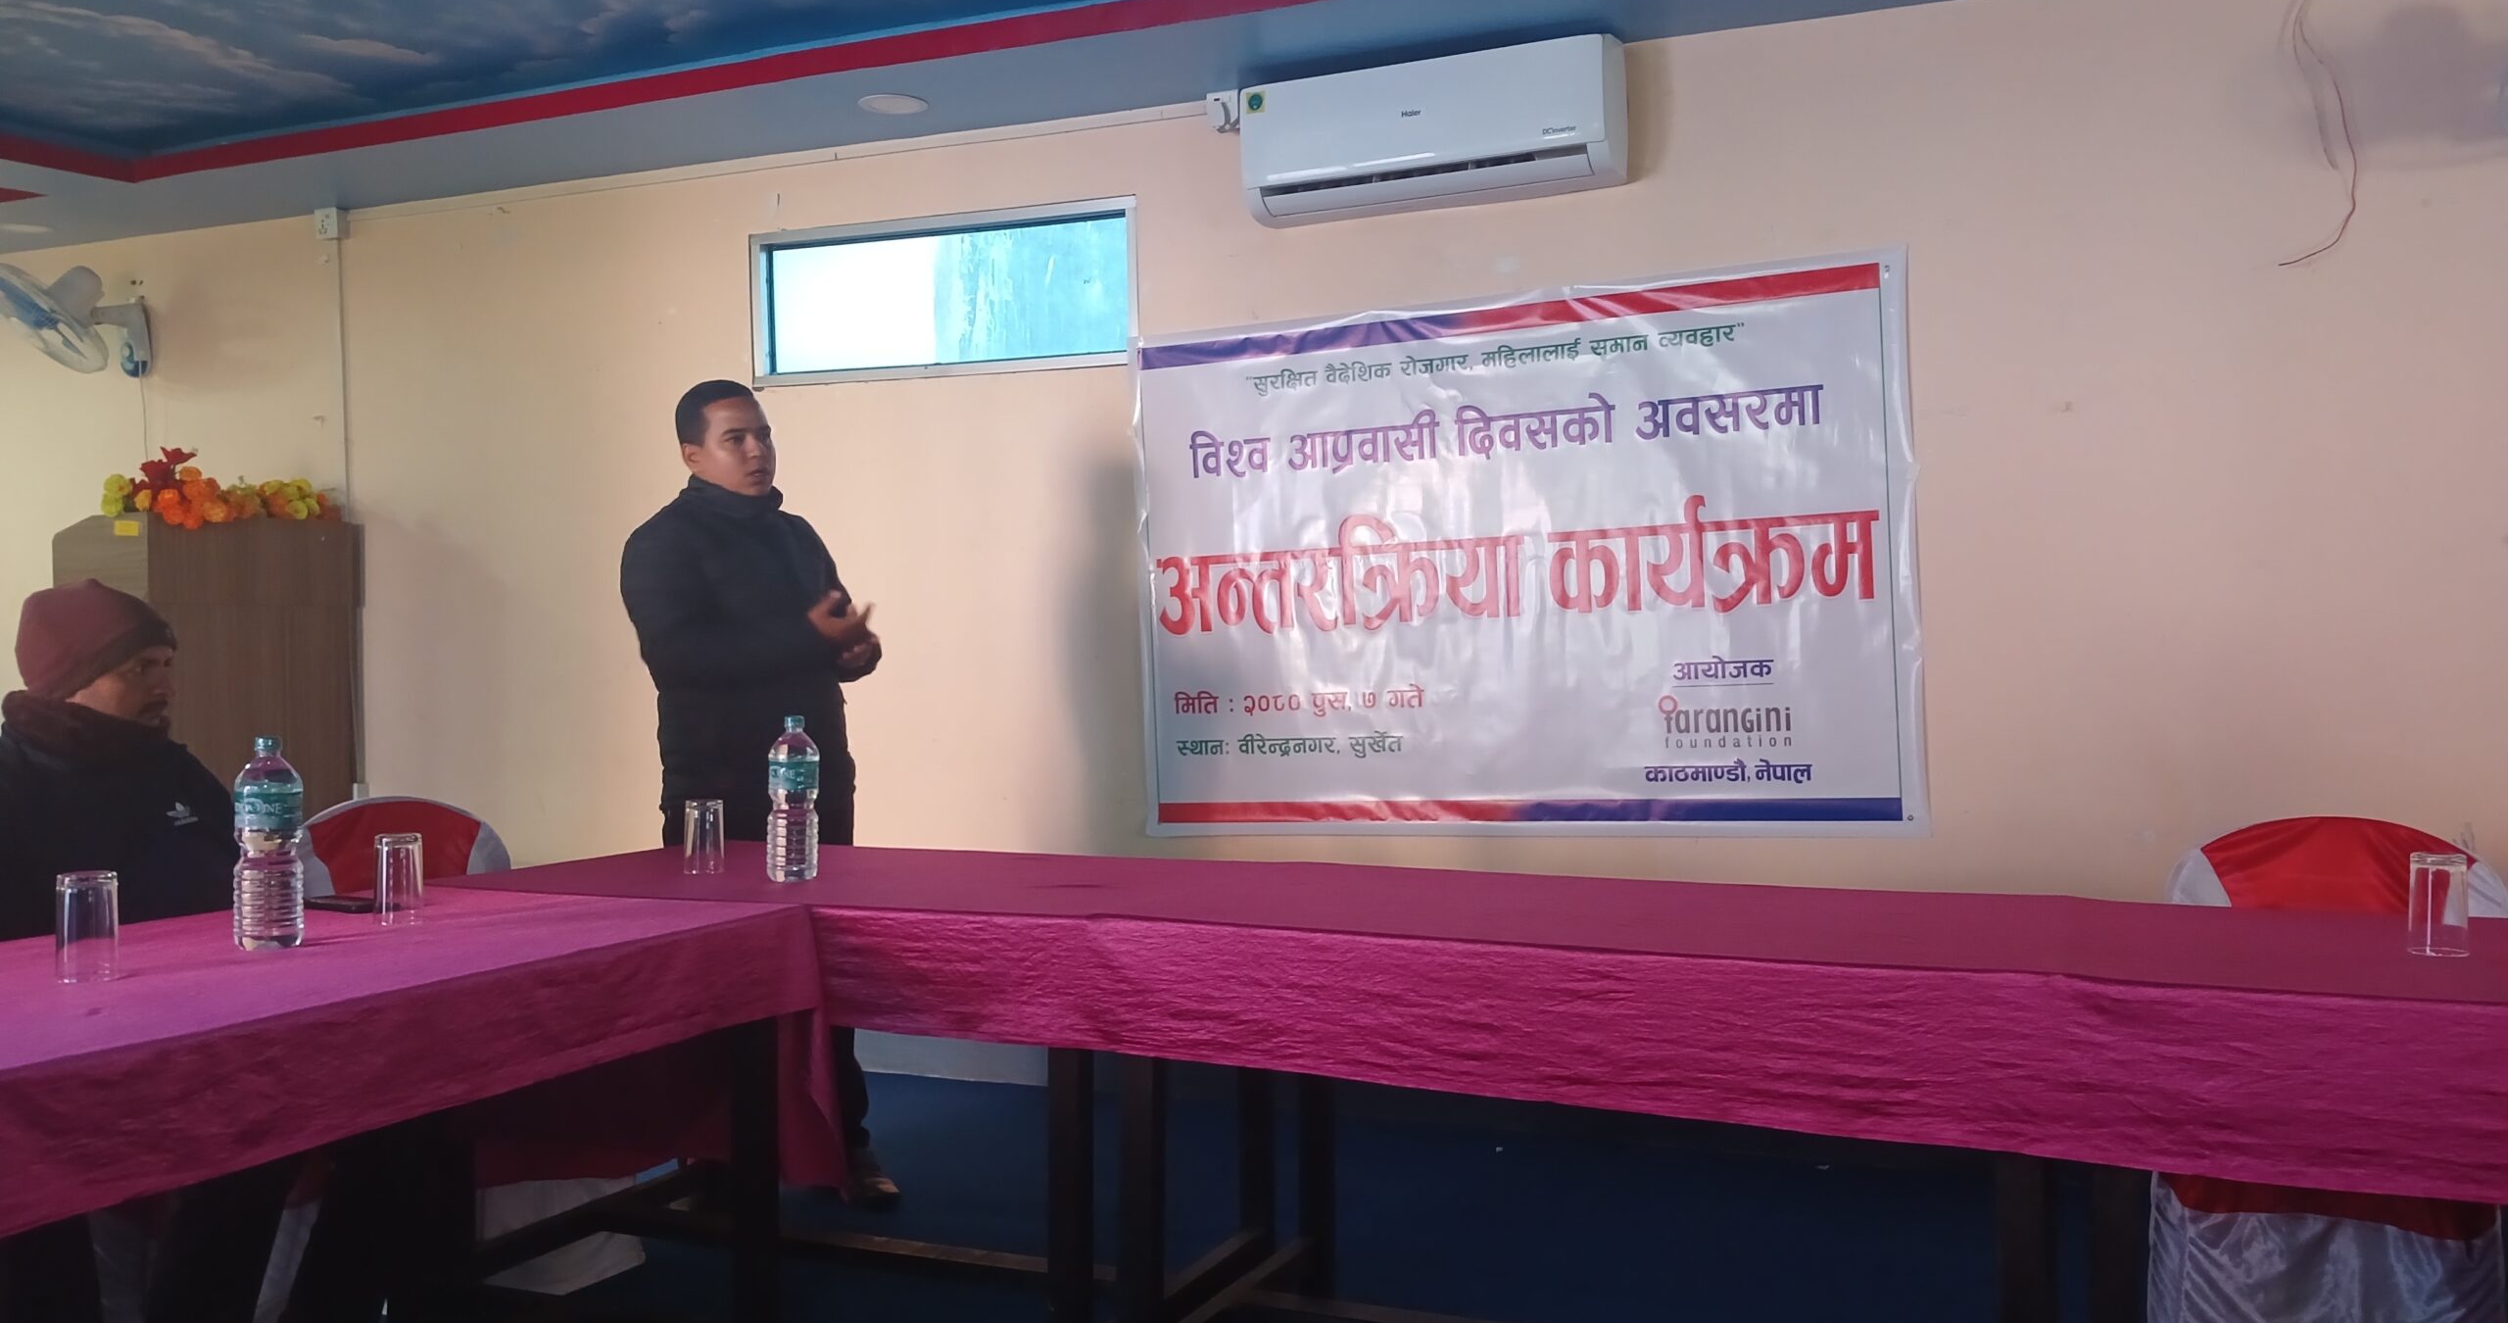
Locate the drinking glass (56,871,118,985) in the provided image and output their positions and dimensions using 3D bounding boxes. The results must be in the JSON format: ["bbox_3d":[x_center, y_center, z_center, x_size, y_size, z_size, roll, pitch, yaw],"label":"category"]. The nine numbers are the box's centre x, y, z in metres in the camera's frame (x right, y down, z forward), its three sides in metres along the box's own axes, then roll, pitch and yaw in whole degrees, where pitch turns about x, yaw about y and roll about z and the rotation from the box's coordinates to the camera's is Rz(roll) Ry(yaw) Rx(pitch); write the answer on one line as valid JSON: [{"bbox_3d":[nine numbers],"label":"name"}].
[{"bbox_3d":[-1.349,0.304,2.260,0.073,0.118,0.073,-1,0,23],"label":"drinking glass"}]

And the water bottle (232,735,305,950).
[{"bbox_3d":[-1.274,0.230,2.527,0.088,0.262,0.088,-1,0,23],"label":"water bottle"}]

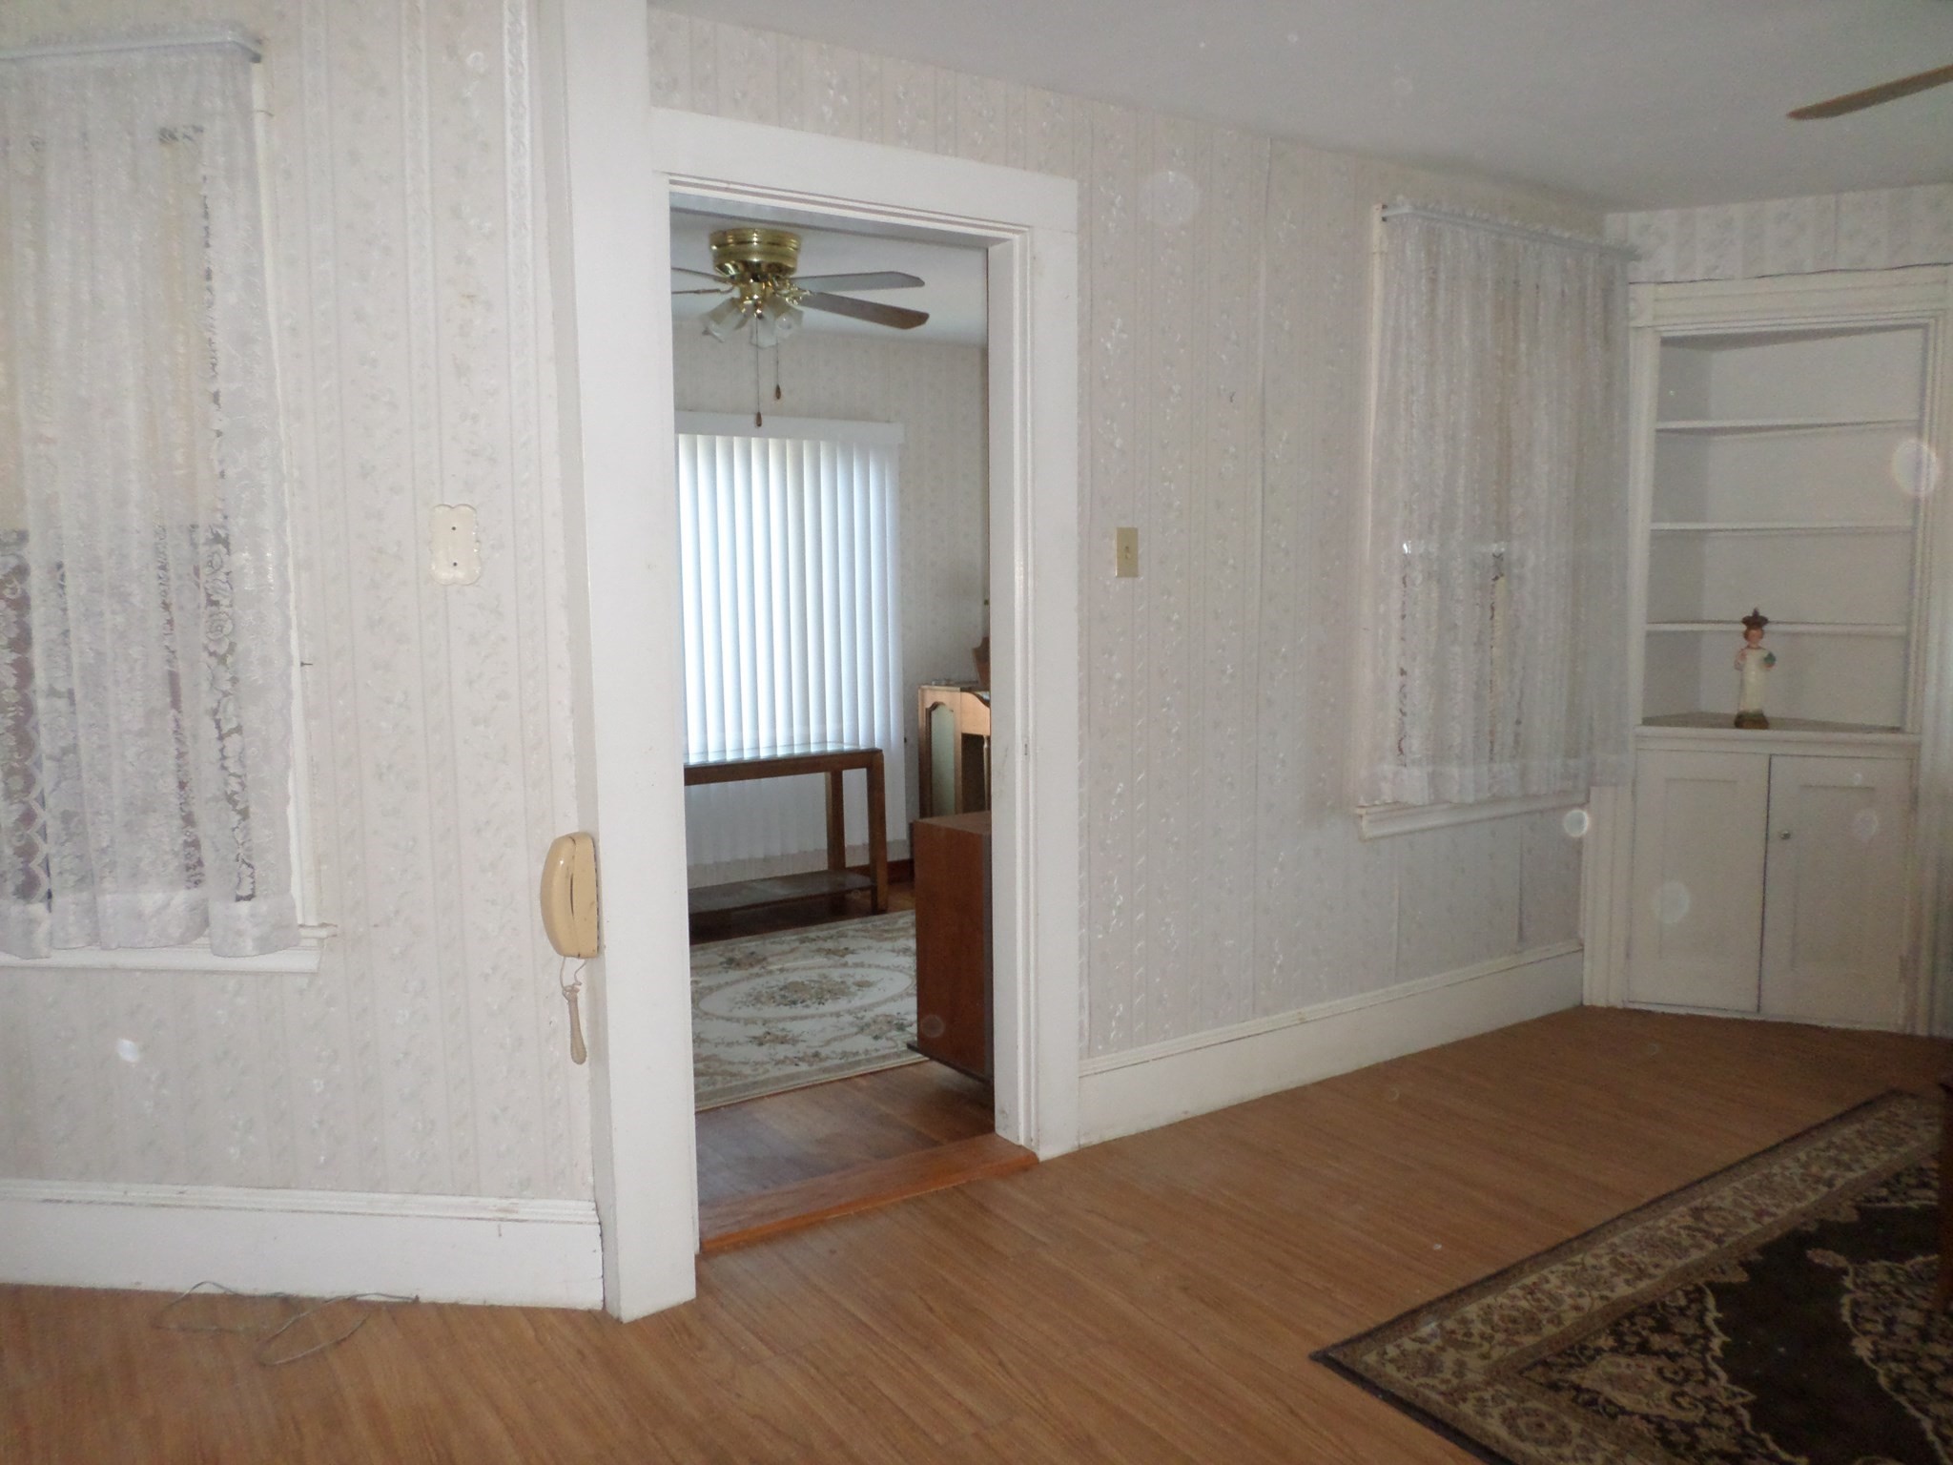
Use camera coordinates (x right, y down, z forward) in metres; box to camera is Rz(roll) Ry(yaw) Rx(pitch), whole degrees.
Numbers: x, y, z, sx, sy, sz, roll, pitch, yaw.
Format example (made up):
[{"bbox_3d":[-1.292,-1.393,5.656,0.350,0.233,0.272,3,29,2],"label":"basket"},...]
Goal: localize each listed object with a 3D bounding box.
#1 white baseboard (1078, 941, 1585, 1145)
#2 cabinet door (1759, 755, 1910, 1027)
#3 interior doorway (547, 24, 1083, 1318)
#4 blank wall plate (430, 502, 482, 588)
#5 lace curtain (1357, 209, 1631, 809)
[{"bbox_3d":[1.034,0.797,3.767,1.858,0.190,0.020,-5,8,-31],"label":"white baseboard"},{"bbox_3d":[2.445,0.450,4.015,0.360,0.759,0.027,2,8,19],"label":"cabinet door"},{"bbox_3d":[-0.226,-0.074,2.795,1.176,2.176,0.224,-5,8,-31],"label":"interior doorway"},{"bbox_3d":[-0.901,-0.323,2.433,0.085,0.138,0.009,0,7,5],"label":"blank wall plate"},{"bbox_3d":[1.428,-0.568,3.780,0.993,1.503,0.082,-5,8,-31],"label":"lace curtain"}]

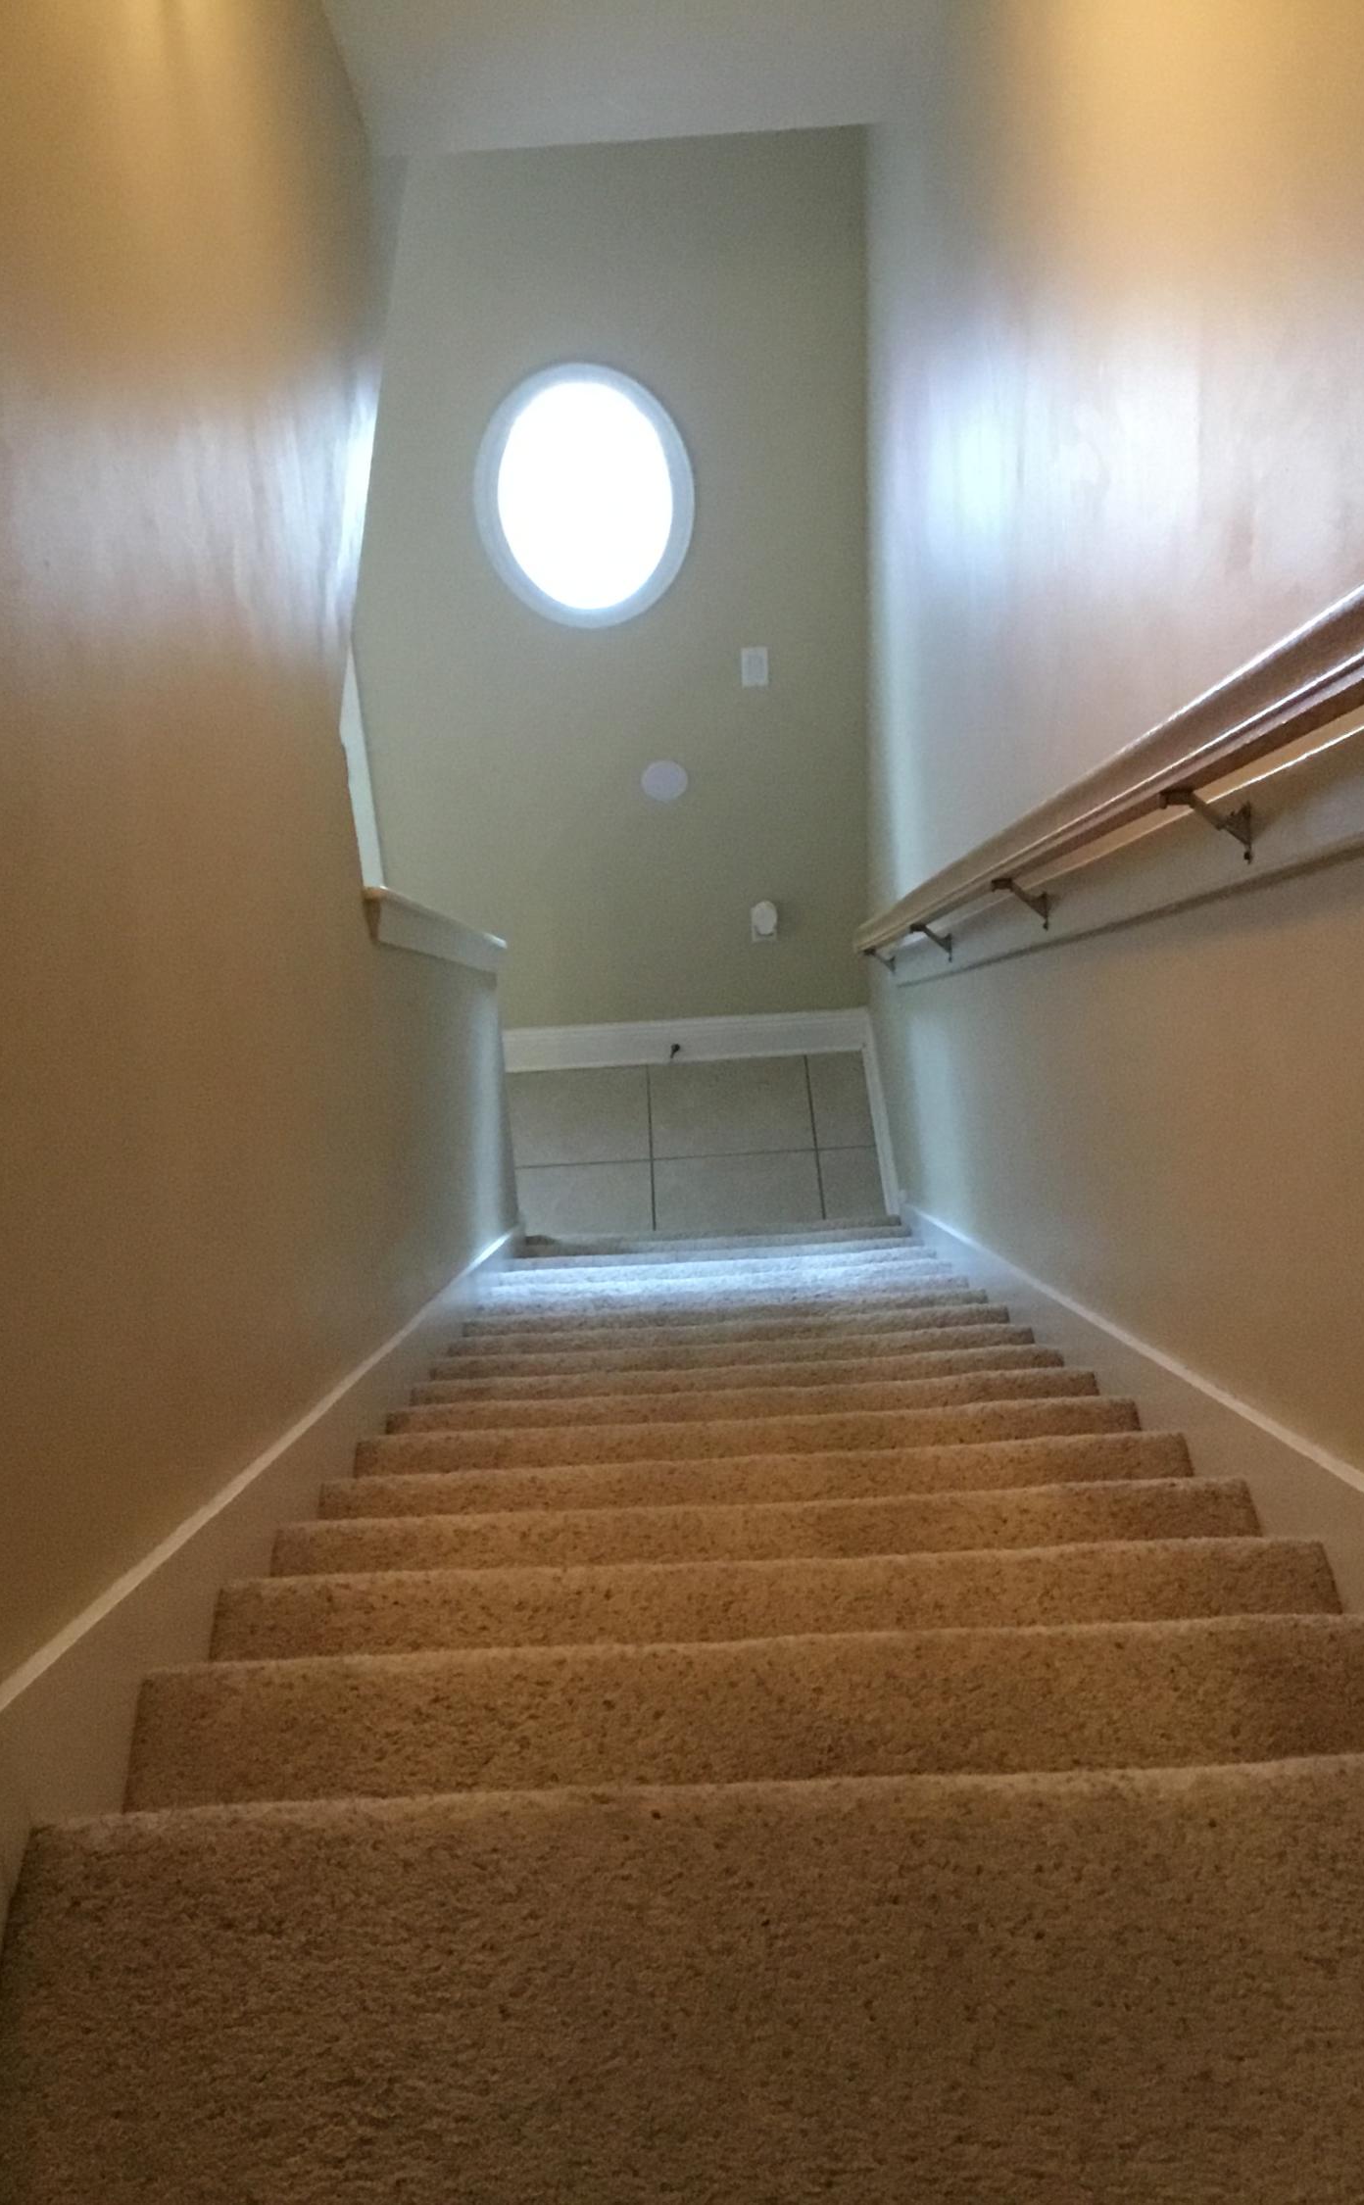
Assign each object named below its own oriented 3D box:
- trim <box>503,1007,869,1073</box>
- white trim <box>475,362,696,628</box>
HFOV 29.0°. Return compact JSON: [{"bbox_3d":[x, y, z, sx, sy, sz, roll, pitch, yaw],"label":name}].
[{"bbox_3d":[0.010,-0.179,7.534,1.045,0.153,0.020,-3,39,0],"label":"trim"},{"bbox_3d":[-0.236,-1.489,6.480,0.533,0.693,0.070,-3,39,0],"label":"white trim"}]

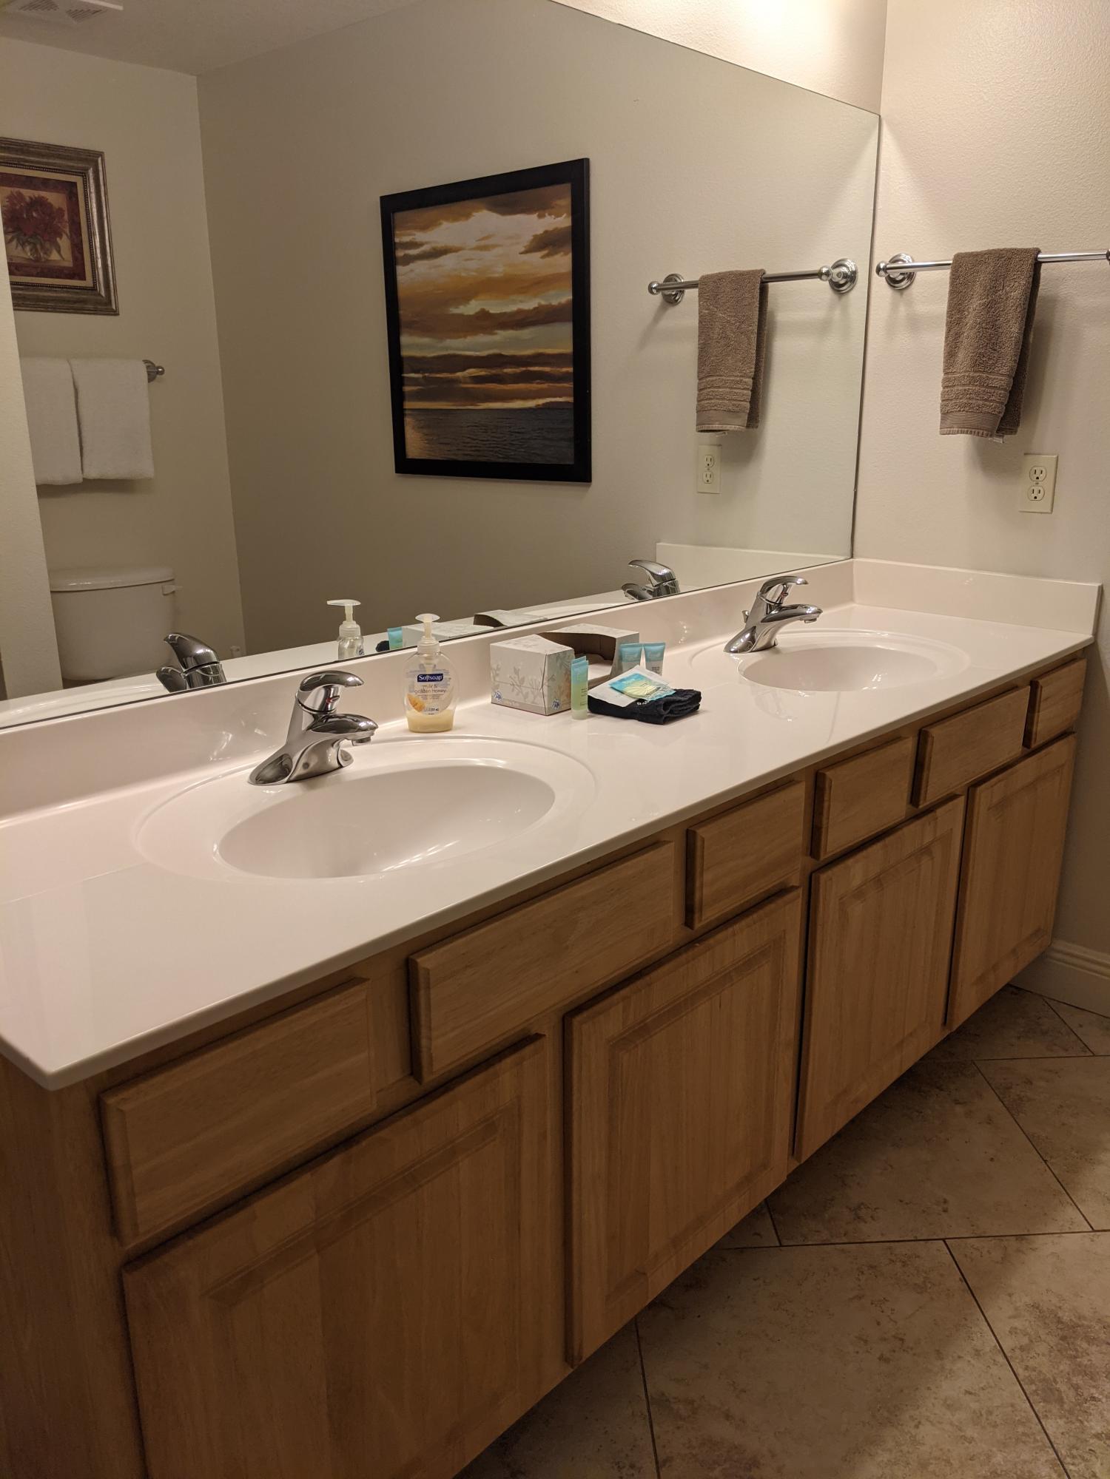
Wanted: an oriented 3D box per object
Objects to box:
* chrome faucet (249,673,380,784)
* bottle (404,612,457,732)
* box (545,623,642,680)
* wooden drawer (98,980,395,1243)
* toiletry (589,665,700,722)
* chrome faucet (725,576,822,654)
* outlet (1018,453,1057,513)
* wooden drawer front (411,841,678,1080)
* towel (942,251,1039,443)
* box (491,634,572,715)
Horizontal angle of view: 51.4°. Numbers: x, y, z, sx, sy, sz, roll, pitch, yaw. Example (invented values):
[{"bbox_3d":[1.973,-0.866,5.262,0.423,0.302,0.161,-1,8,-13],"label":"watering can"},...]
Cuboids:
[{"bbox_3d":[-0.282,-0.019,1.437,0.183,0.148,0.152,14,22,41],"label":"chrome faucet"},{"bbox_3d":[-0.180,-0.093,1.648,0.078,0.172,0.054,-2,16,-6],"label":"bottle"},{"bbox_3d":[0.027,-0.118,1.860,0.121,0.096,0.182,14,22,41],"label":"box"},{"bbox_3d":[-0.260,0.300,0.970,0.030,0.131,0.247,14,22,41],"label":"wooden drawer"},{"bbox_3d":[0.138,-0.068,1.770,0.148,0.048,0.130,14,22,41],"label":"toiletry"},{"bbox_3d":[0.423,-0.241,2.177,0.172,0.148,0.154,14,22,41],"label":"chrome faucet"},{"bbox_3d":[0.974,-0.514,2.328,0.069,0.114,0.010,14,22,41],"label":"outlet"},{"bbox_3d":[0.000,0.225,1.241,0.018,0.131,0.396,14,22,41],"label":"wooden drawer front"},{"bbox_3d":[0.845,-0.775,2.267,0.174,0.344,0.070,14,22,41],"label":"towel"},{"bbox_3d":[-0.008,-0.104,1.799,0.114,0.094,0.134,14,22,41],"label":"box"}]

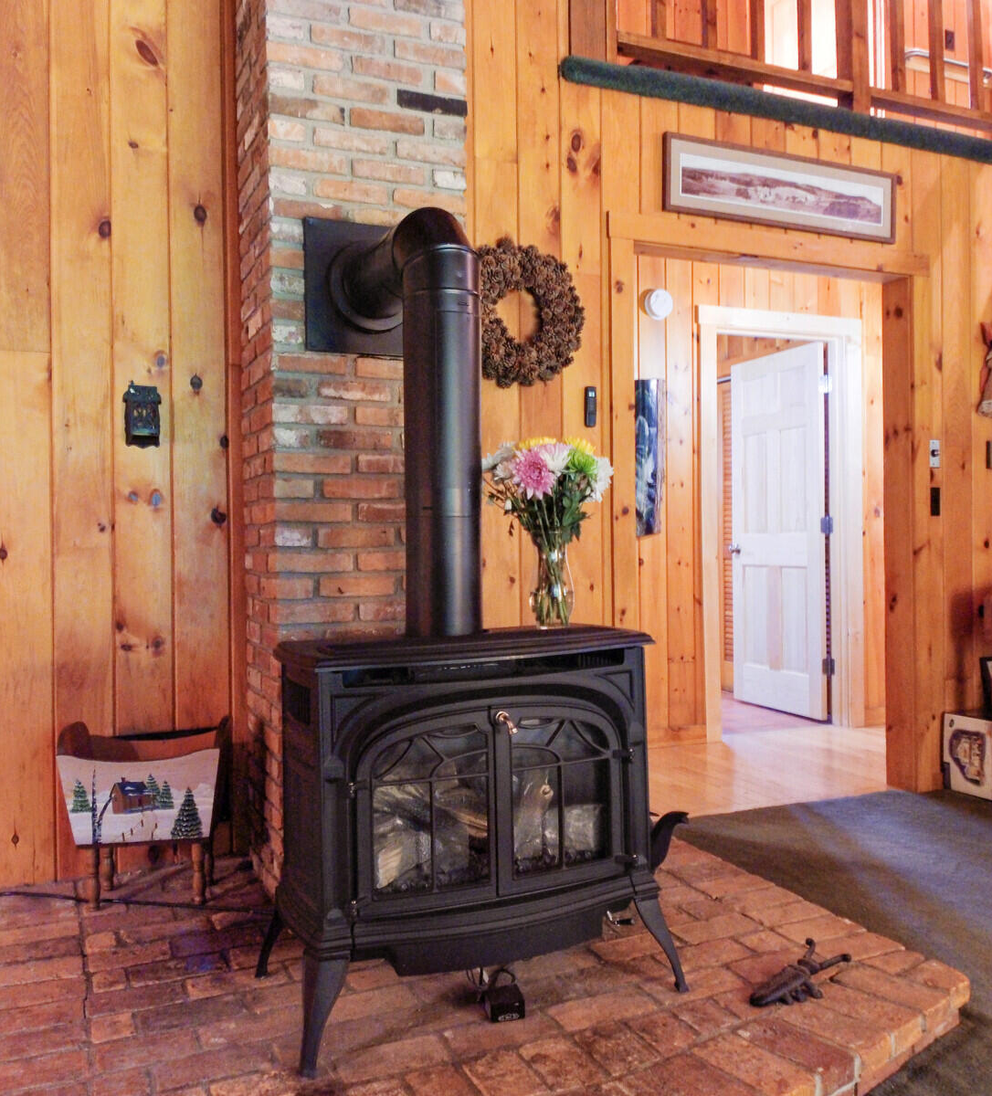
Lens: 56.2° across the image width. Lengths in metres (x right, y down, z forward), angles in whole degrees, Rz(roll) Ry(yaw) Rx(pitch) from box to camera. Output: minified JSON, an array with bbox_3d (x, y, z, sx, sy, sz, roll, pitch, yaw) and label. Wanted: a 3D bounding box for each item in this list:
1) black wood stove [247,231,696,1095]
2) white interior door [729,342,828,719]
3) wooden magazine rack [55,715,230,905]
[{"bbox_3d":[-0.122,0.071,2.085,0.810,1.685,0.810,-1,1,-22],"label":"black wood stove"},{"bbox_3d":[1.625,-0.092,5.329,0.040,2.030,0.770,-1,1,-24],"label":"white interior door"},{"bbox_3d":[-0.898,0.683,2.413,0.400,0.465,0.270,-1,1,-10],"label":"wooden magazine rack"}]

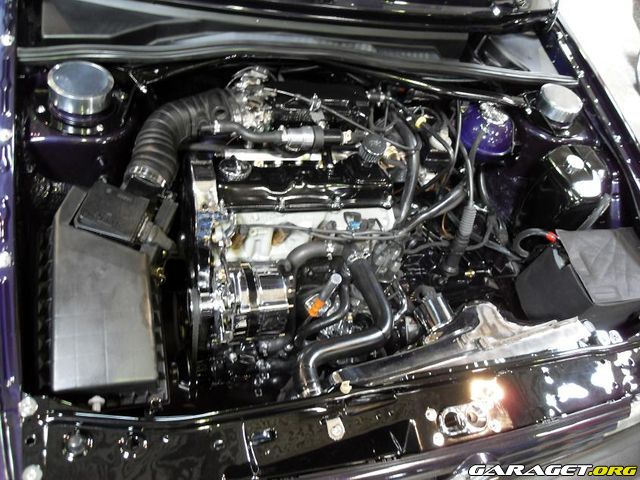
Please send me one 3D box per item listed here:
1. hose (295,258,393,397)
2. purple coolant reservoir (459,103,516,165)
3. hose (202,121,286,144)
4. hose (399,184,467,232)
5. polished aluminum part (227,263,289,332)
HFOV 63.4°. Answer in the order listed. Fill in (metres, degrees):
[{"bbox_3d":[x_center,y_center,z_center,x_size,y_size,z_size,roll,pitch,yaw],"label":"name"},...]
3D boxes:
[{"bbox_3d":[0.047,0.161,1.039,0.220,0.084,0.261,-2,55,-18],"label":"hose"},{"bbox_3d":[0.422,-0.266,1.295,0.135,0.148,0.135,-4,57,-22],"label":"purple coolant reservoir"},{"bbox_3d":[-0.141,-0.213,1.013,0.137,0.024,0.043,-2,55,-18],"label":"hose"},{"bbox_3d":[0.244,-0.065,1.114,0.163,0.081,0.026,-23,64,-30],"label":"hose"},{"bbox_3d":[-0.123,0.117,1.020,0.115,0.135,0.135,-4,57,-22],"label":"polished aluminum part"}]

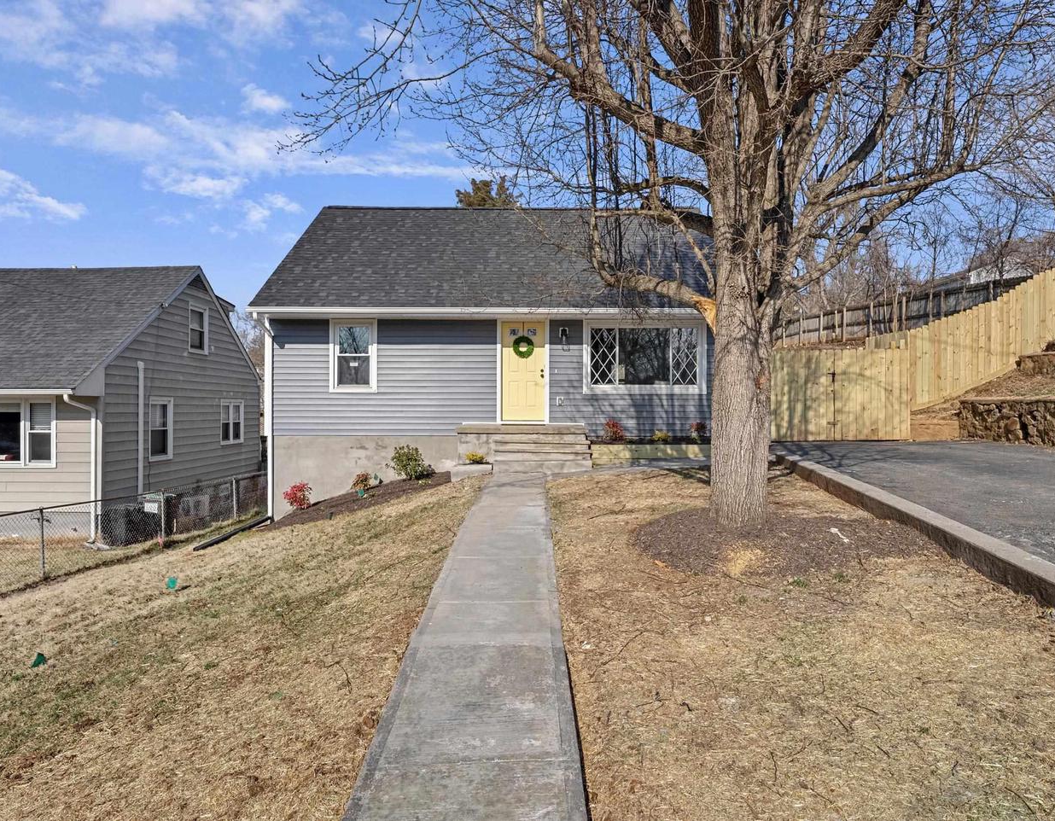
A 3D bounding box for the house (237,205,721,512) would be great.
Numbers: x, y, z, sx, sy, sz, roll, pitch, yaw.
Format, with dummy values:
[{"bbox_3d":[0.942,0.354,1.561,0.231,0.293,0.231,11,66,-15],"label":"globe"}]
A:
[{"bbox_3d":[-0.410,-1.660,16.750,10.350,7.750,9.500,0,0,-1],"label":"house"}]

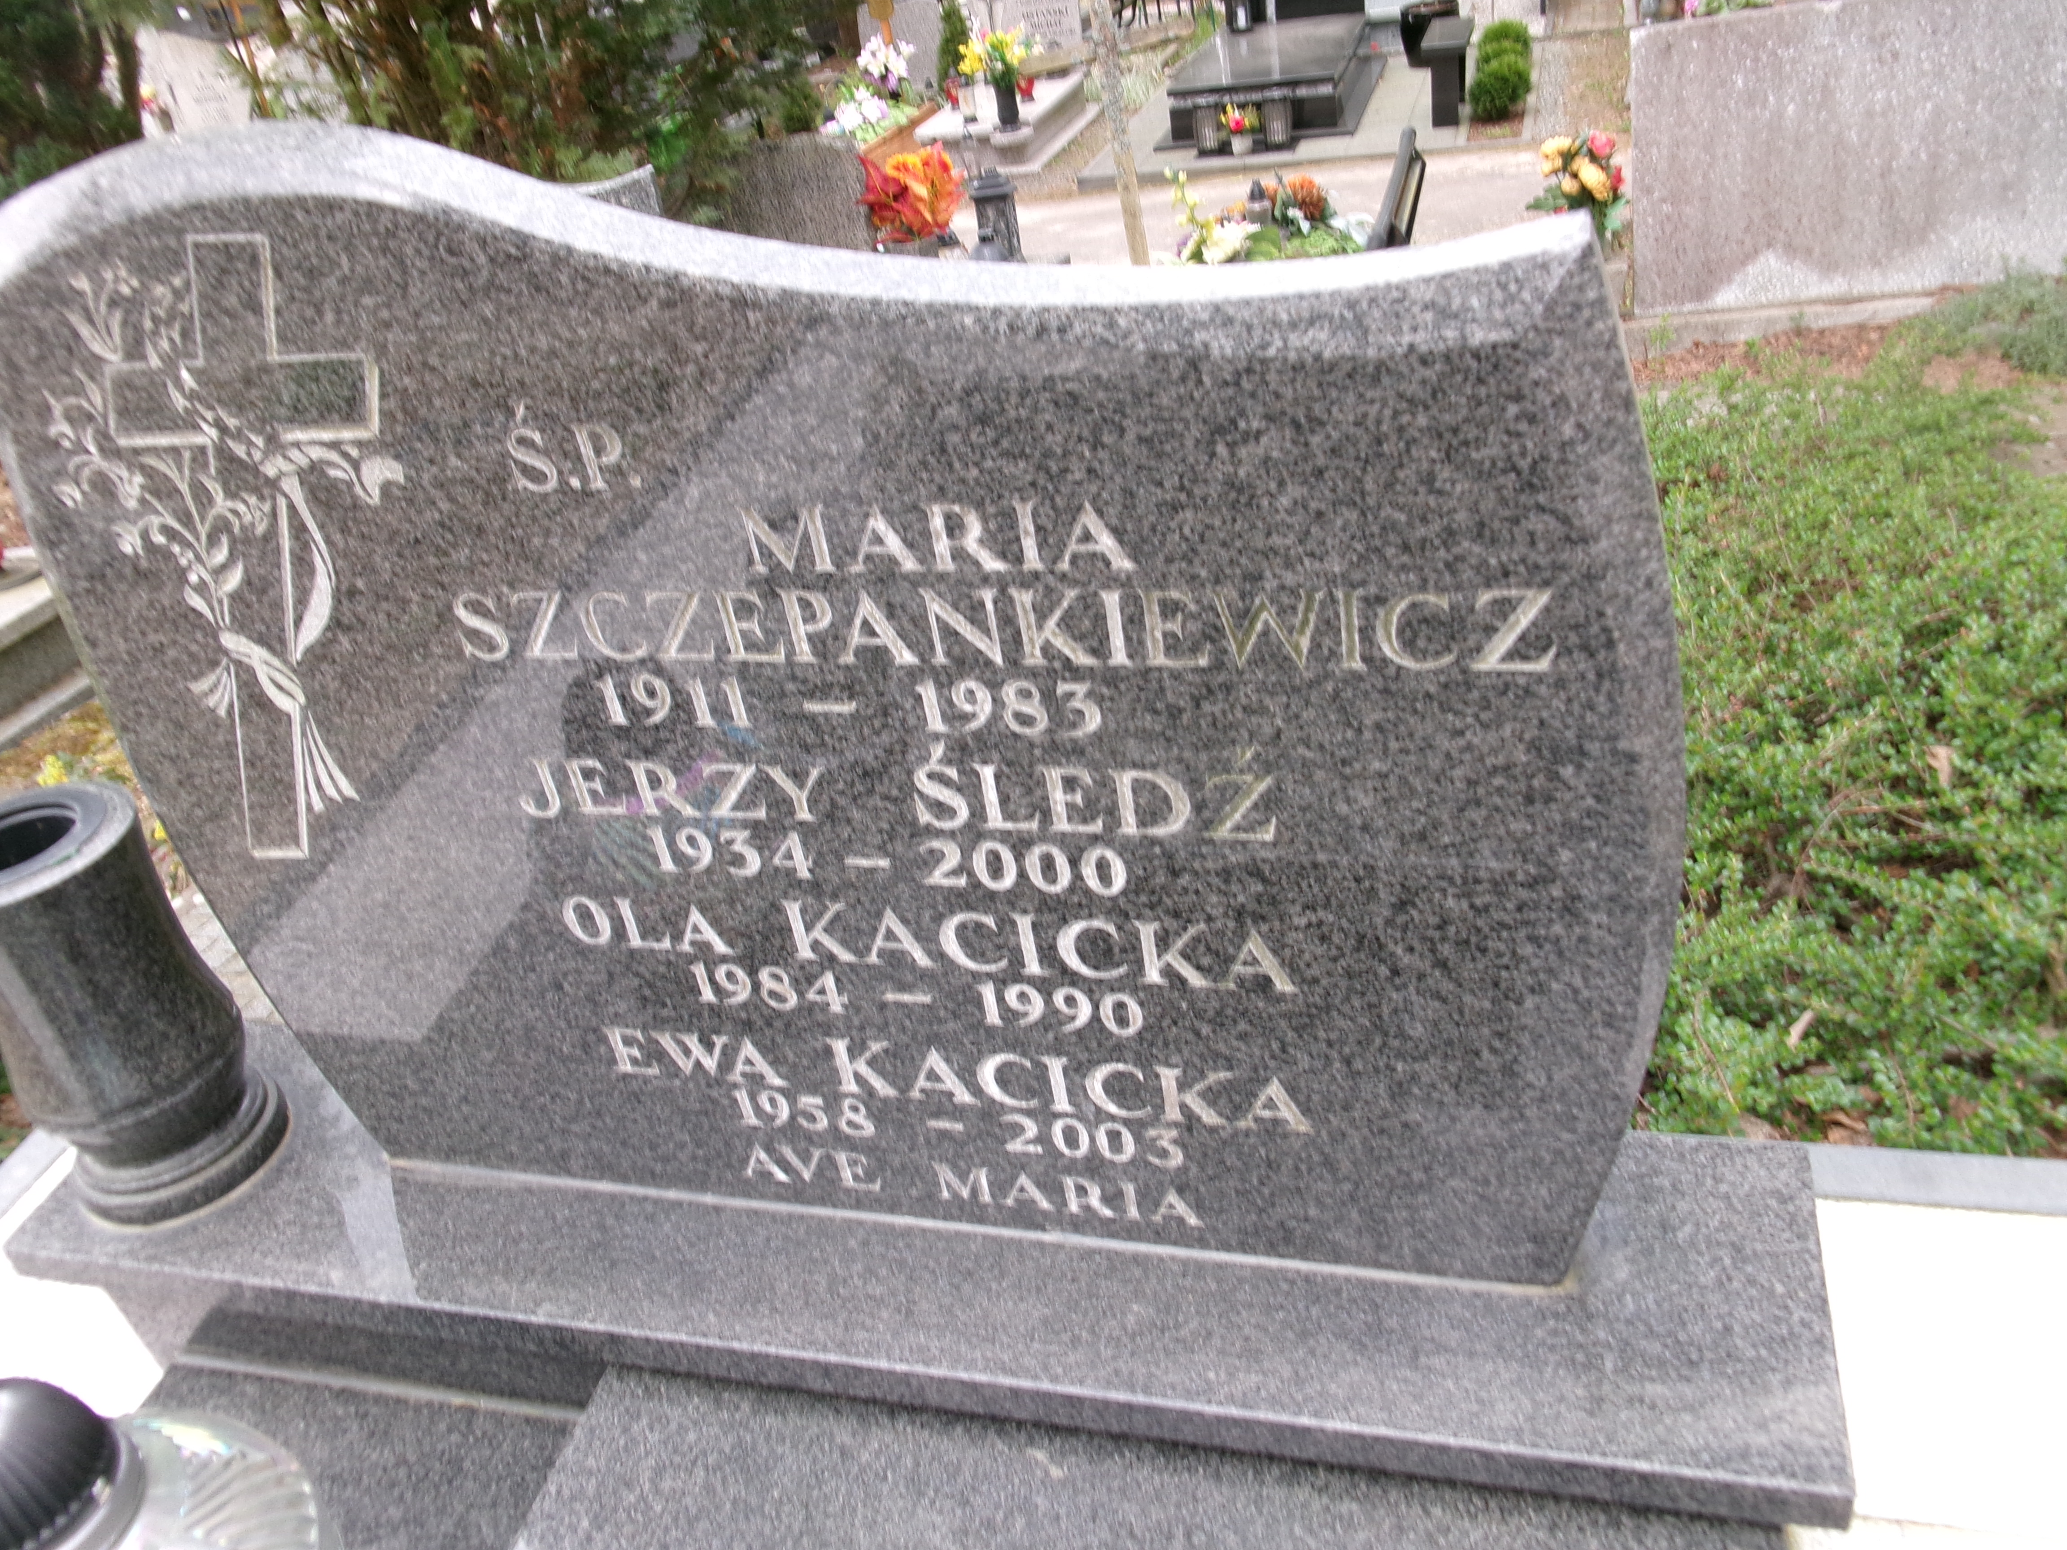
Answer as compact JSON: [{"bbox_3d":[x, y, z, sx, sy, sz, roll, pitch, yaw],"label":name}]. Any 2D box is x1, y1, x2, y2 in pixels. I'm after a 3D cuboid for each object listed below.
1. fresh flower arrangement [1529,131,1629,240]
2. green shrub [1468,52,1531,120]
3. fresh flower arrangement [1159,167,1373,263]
[{"bbox_3d":[1.389,-1.488,4.250,0.250,0.290,0.230,2,38,16],"label":"fresh flower arrangement"},{"bbox_3d":[2.368,-3.501,8.500,0.330,0.350,0.330,2,38,16],"label":"green shrub"},{"bbox_3d":[0.618,-1.455,4.400,0.530,0.260,0.400,2,38,16],"label":"fresh flower arrangement"}]

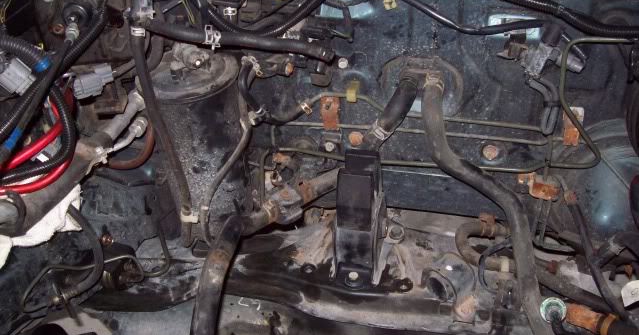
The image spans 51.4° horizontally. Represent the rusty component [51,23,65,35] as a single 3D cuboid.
[{"bbox_3d":[-0.311,-0.165,0.790,0.014,0.014,0.012,6,41,10],"label":"rusty component"}]

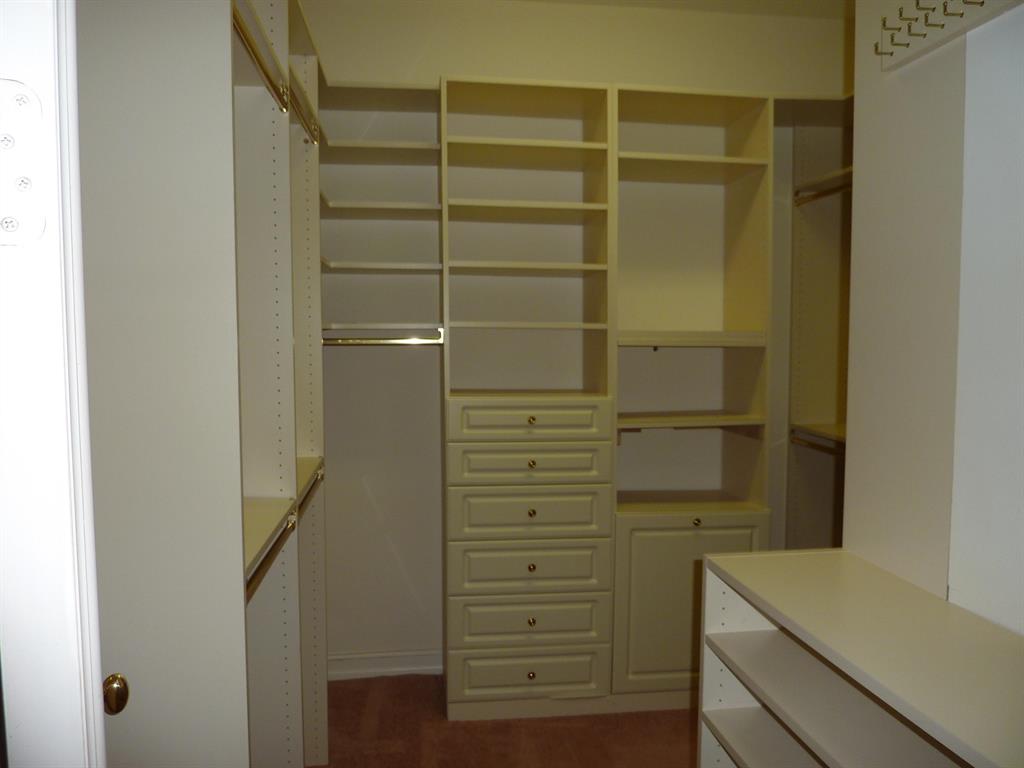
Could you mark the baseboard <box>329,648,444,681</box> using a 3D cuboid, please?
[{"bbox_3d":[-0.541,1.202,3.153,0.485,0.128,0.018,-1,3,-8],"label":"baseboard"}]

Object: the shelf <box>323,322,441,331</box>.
[{"bbox_3d":[-0.513,-0.225,2.947,0.460,0.020,0.290,-1,3,-8],"label":"shelf"}]

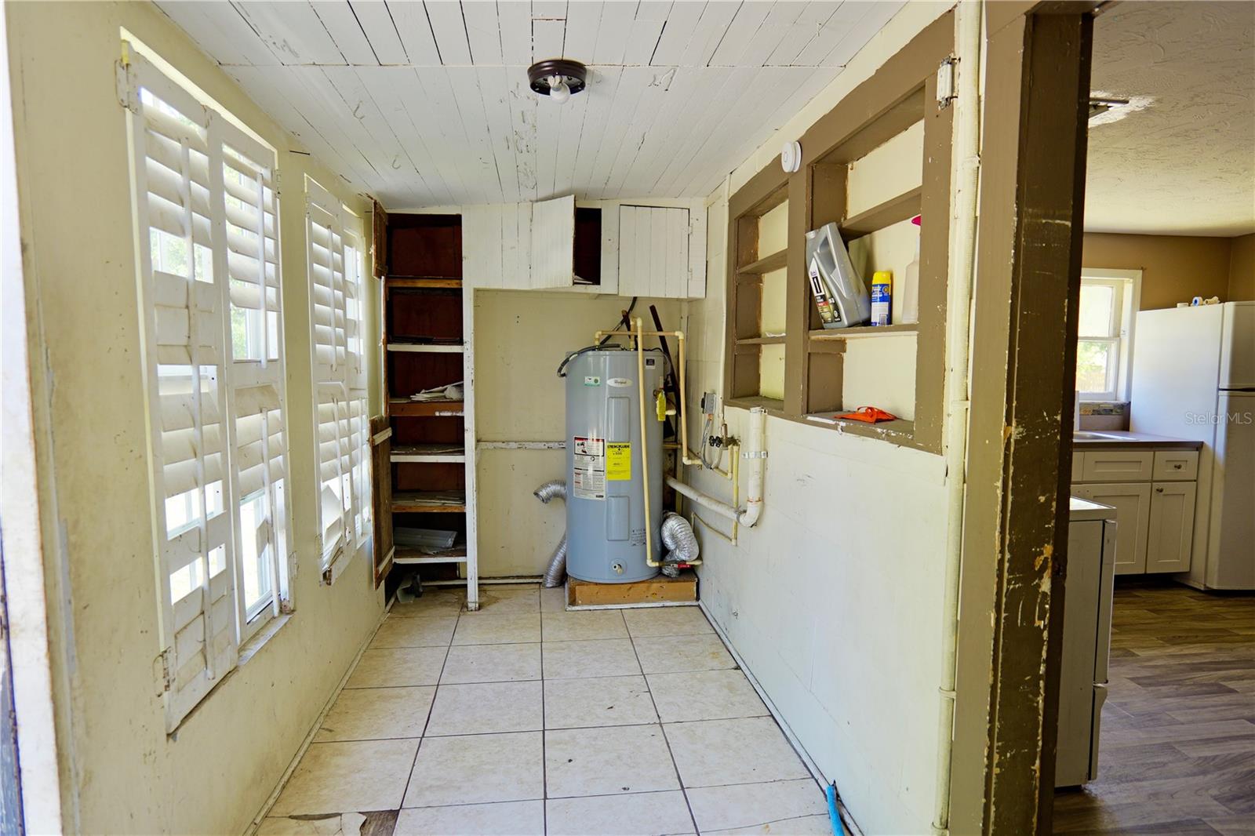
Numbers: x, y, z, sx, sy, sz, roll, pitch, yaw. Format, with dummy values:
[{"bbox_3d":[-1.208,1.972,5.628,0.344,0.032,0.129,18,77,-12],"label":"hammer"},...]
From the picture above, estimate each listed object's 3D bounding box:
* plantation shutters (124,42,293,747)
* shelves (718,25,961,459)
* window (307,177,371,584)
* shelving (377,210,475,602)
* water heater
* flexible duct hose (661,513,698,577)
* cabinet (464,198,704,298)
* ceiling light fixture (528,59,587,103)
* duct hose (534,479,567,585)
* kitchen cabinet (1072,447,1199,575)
[{"bbox_3d":[-1.069,-0.057,1.847,0.110,1.460,0.850,0,5,-7],"label":"plantation shutters"},{"bbox_3d":[0.634,-0.461,2.383,0.150,0.935,1.790,0,5,-7],"label":"shelves"},{"bbox_3d":[-1.209,-0.146,2.934,0.110,1.520,0.870,0,5,-7],"label":"window"},{"bbox_3d":[-1.055,-0.034,3.814,0.483,2.100,0.410,0,5,-7],"label":"shelving"},{"bbox_3d":[-0.071,0.249,4.020,0.553,1.270,0.555,0,5,-7],"label":"water heater"},{"bbox_3d":[0.287,0.720,3.934,0.200,0.360,0.270,0,5,-7],"label":"flexible duct hose"},{"bbox_3d":[-0.238,-0.908,3.835,1.255,0.485,0.420,0,5,-7],"label":"cabinet"},{"bbox_3d":[-0.191,-0.911,1.917,0.156,0.092,0.156,0,5,-7],"label":"ceiling light fixture"},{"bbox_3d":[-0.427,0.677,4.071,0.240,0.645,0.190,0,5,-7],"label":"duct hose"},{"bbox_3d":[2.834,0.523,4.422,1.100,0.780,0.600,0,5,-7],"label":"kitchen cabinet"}]

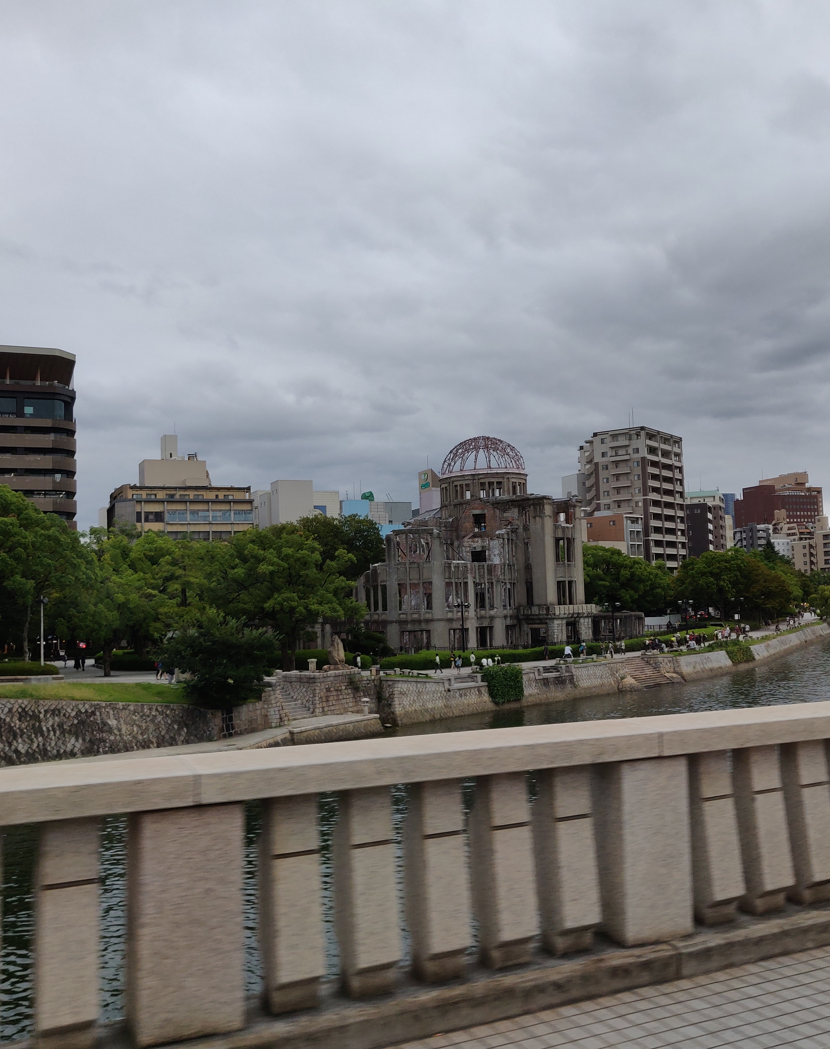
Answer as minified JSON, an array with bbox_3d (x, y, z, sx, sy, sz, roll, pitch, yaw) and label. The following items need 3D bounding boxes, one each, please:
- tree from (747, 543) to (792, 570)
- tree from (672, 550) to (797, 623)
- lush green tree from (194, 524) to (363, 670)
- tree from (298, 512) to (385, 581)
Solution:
[{"bbox_3d":[70.333,11.131,199.535,10.000,15.000,10.000,-4,-5,18],"label":"tree"},{"bbox_3d":[54.423,10.608,172.004,20.000,12.700,16.500,-3,-4,17],"label":"tree"},{"bbox_3d":[-13.564,7.396,103.053,15.800,15.000,14.500,-2,-4,0],"label":"lush green tree"},{"bbox_3d":[-9.555,7.629,134.837,14.000,18.000,13.000,-3,-4,10],"label":"tree"}]

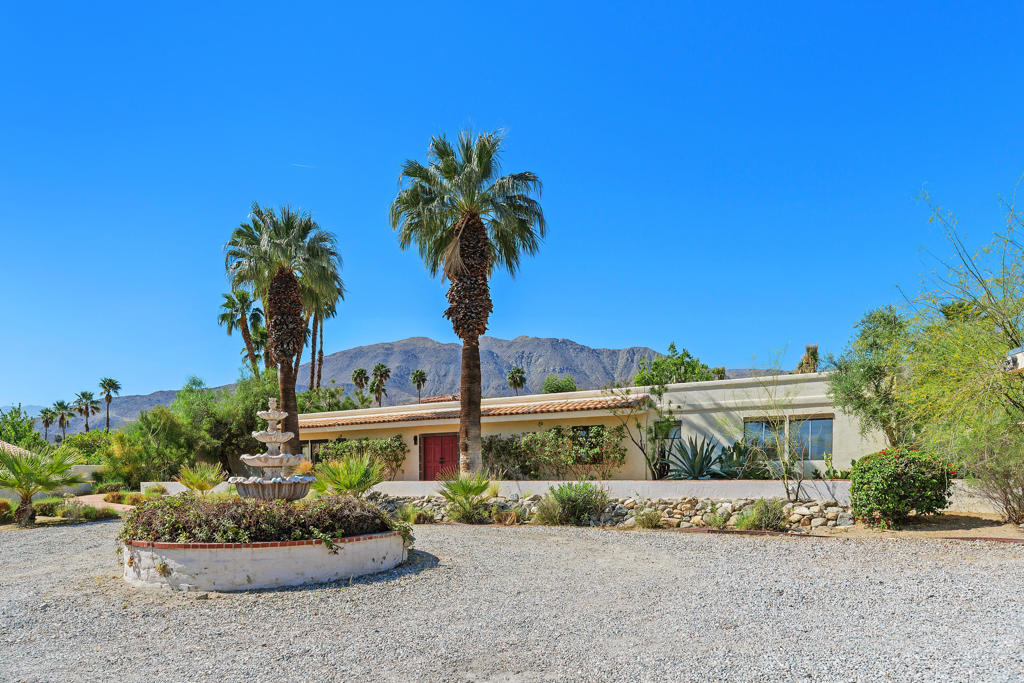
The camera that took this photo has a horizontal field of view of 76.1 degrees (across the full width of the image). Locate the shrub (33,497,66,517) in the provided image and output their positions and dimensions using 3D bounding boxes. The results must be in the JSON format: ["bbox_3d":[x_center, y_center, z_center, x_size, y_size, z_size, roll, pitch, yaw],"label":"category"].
[{"bbox_3d":[-13.459,4.791,19.000,0.950,0.620,0.850,0,-8,0],"label":"shrub"}]

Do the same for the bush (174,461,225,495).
[{"bbox_3d":[-11.224,4.956,23.500,1.800,1.250,1.600,0,-8,0],"label":"bush"}]

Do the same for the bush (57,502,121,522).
[{"bbox_3d":[-12.915,5.227,20.000,1.895,0.611,1.200,0,-8,0],"label":"bush"}]

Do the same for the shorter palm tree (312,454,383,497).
[{"bbox_3d":[-4.998,4.234,20.000,2.201,1.559,2.000,0,-8,0],"label":"shorter palm tree"}]

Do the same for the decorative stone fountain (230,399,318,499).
[{"bbox_3d":[-3.624,1.687,9.900,1.331,1.649,1.331,0,-8,0],"label":"decorative stone fountain"}]

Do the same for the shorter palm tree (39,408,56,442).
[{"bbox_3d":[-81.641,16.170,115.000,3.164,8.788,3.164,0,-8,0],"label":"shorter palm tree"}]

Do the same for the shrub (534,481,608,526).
[{"bbox_3d":[1.728,4.704,19.000,2.149,1.336,1.650,0,-8,0],"label":"shrub"}]

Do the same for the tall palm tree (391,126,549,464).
[{"bbox_3d":[-1.396,-1.188,21.000,5.000,11.200,4.800,0,-8,0],"label":"tall palm tree"}]

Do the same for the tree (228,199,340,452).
[{"bbox_3d":[-8.835,-0.077,25.300,4.500,10.600,4.400,0,-8,0],"label":"tree"}]

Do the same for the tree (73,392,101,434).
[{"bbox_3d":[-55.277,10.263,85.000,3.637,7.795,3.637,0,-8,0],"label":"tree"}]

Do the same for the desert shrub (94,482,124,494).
[{"bbox_3d":[-15.379,5.617,25.000,1.150,0.500,0.950,0,-8,0],"label":"desert shrub"}]

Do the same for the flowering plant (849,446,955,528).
[{"bbox_3d":[10.001,3.749,16.800,2.650,2.100,2.400,0,-8,0],"label":"flowering plant"}]

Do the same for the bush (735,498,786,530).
[{"bbox_3d":[6.559,4.548,17.200,1.400,0.850,1.150,0,-8,0],"label":"bush"}]

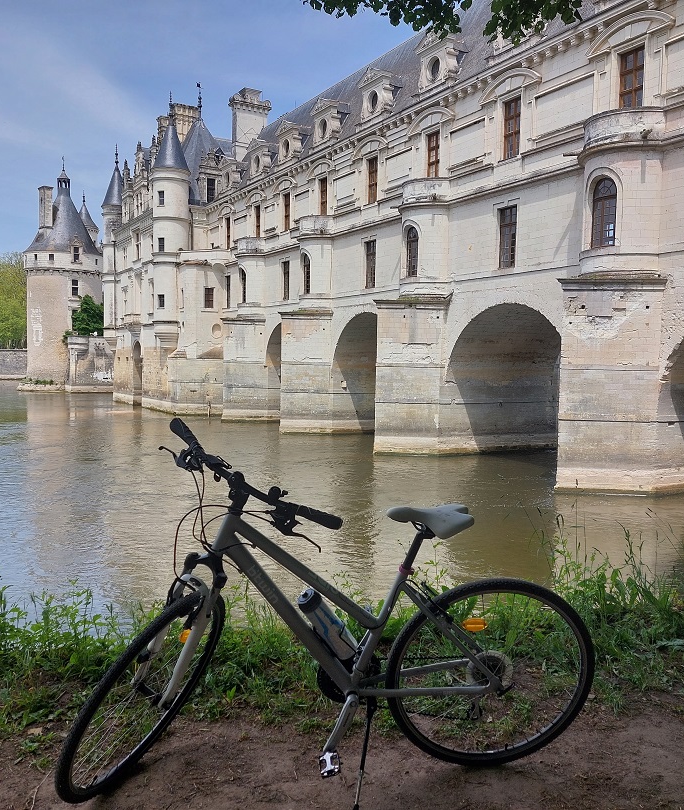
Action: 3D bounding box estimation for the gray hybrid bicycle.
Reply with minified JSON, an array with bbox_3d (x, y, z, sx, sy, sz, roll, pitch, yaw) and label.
[{"bbox_3d":[0.028,0.668,2.290,1.650,1.120,0.620,0,10,-7],"label":"gray hybrid bicycle"}]

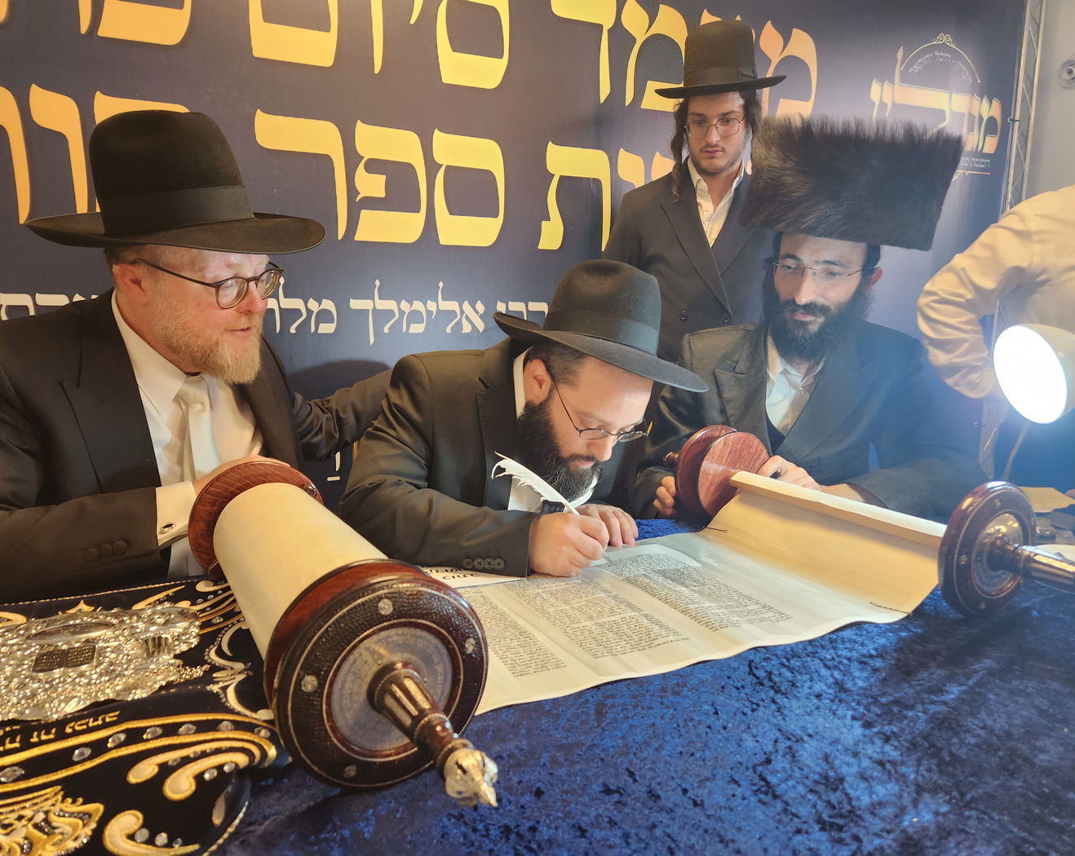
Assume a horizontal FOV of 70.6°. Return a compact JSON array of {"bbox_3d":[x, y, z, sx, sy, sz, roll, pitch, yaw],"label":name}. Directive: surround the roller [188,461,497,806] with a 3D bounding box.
[{"bbox_3d":[-0.242,0.151,0.779,0.165,0.165,0.830,0,8,-32],"label":"roller"}]

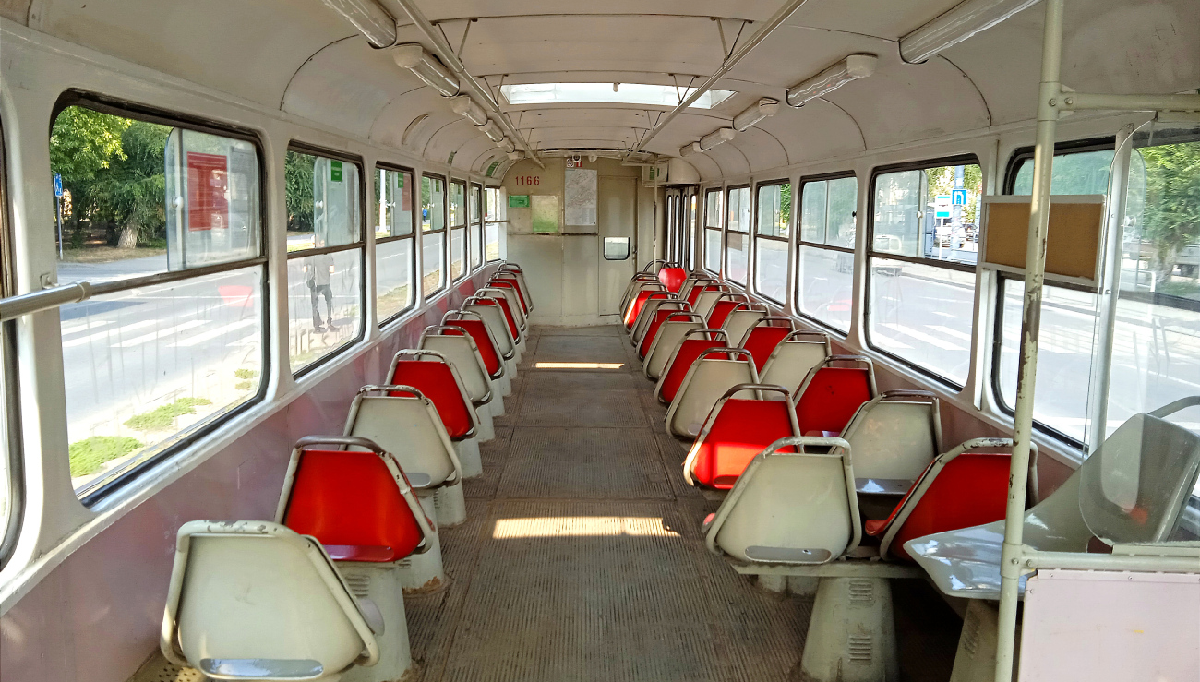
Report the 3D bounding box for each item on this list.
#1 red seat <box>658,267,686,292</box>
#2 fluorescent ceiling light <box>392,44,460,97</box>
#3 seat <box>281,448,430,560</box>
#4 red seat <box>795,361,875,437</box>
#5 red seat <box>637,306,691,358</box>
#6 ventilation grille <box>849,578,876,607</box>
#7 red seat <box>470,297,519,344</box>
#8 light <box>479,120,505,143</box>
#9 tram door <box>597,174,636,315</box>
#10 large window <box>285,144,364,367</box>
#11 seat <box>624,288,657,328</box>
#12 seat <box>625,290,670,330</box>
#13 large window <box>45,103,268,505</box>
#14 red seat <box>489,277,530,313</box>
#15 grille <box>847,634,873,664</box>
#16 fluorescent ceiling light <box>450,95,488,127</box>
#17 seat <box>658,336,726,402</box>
[{"bbox_3d":[0.823,-0.632,11.288,0.440,0.400,0.460,1,8,-1],"label":"red seat"},{"bbox_3d":[-0.720,-1.096,4.042,0.110,0.083,1.180,-11,8,0],"label":"fluorescent ceiling light"},{"bbox_3d":[-0.678,0.425,2.697,0.420,0.410,0.520,1,8,-2],"label":"seat"},{"bbox_3d":[1.064,0.254,4.454,0.440,0.450,0.530,1,8,-2],"label":"red seat"},{"bbox_3d":[0.510,-0.066,7.154,0.440,0.400,0.460,1,8,-1],"label":"red seat"},{"bbox_3d":[0.858,0.825,3.190,0.078,0.085,0.015,1,1,-1],"label":"ventilation grille"},{"bbox_3d":[-0.820,-0.198,7.468,0.440,0.450,0.530,1,8,-2],"label":"red seat"},{"bbox_3d":[-0.790,-1.497,6.959,0.110,0.083,1.170,-11,8,0],"label":"light"},{"bbox_3d":[0.225,-1.141,11.696,0.514,1.657,0.050,-4,9,-31],"label":"tram door"},{"bbox_3d":[-1.120,-0.356,3.993,0.055,0.830,1.230,1,8,-2],"label":"large window"},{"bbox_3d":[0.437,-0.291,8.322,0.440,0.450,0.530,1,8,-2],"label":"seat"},{"bbox_3d":[0.469,-0.283,8.717,0.440,0.400,0.460,1,8,-1],"label":"seat"},{"bbox_3d":[-1.085,-0.156,2.537,0.055,0.830,1.230,1,8,-2],"label":"large window"},{"bbox_3d":[-0.914,-0.434,9.636,0.440,0.400,0.460,1,8,-1],"label":"red seat"},{"bbox_3d":[0.854,1.012,3.191,0.075,0.088,0.015,1,1,-1],"label":"grille"},{"bbox_3d":[-0.693,-1.219,5.217,0.110,0.090,0.970,1,8,-1],"label":"fluorescent ceiling light"},{"bbox_3d":[0.517,0.136,4.979,0.420,0.410,0.520,1,8,-2],"label":"seat"}]

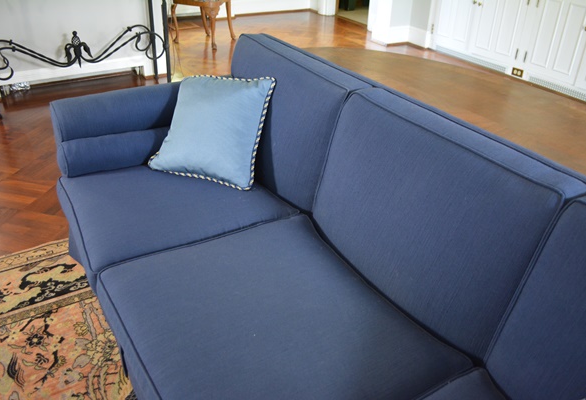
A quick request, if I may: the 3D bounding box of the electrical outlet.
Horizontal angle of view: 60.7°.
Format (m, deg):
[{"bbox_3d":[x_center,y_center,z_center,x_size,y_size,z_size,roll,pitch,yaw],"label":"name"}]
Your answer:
[{"bbox_3d":[2.043,-1.156,4.542,0.012,0.072,0.116,-14,34,-25],"label":"electrical outlet"}]

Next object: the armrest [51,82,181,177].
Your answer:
[{"bbox_3d":[-0.559,-0.307,1.945,0.700,0.270,0.180,-15,34,-26],"label":"armrest"}]

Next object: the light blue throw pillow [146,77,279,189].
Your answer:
[{"bbox_3d":[-0.295,-0.262,1.800,0.420,0.410,0.140,10,-11,22],"label":"light blue throw pillow"}]

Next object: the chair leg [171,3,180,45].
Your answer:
[{"bbox_3d":[-1.279,-1.921,5.432,0.075,0.400,0.075,17,34,25],"label":"chair leg"}]

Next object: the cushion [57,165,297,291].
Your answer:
[{"bbox_3d":[-0.402,0.041,1.755,0.690,0.155,0.630,-15,34,-26],"label":"cushion"}]

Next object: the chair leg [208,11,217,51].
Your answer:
[{"bbox_3d":[-0.839,-1.796,5.239,0.075,0.400,0.075,17,34,25],"label":"chair leg"}]

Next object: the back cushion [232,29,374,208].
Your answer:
[{"bbox_3d":[-0.035,-0.301,1.859,0.160,0.430,0.740,-2,28,-33],"label":"back cushion"}]

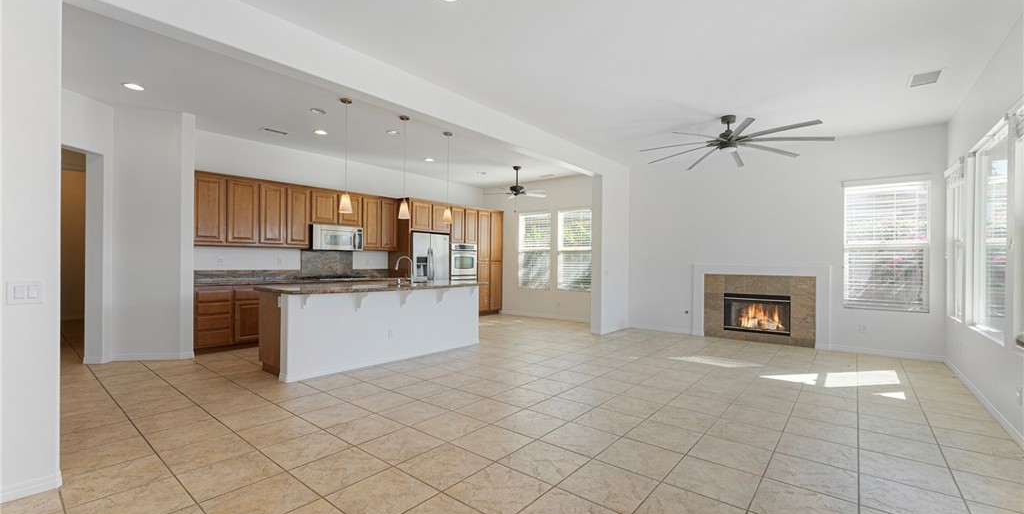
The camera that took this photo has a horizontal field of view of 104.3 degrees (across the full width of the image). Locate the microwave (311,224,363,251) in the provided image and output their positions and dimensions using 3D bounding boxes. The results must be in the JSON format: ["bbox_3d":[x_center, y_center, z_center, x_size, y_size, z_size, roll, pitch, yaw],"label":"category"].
[{"bbox_3d":[-2.997,-0.302,6.707,0.410,0.390,0.820,0,-1,41],"label":"microwave"}]

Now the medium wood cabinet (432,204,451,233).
[{"bbox_3d":[-1.635,-0.788,8.259,0.550,0.569,0.465,-1,-1,41],"label":"medium wood cabinet"}]

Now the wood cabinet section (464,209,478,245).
[{"bbox_3d":[-0.989,-0.613,8.043,0.500,0.681,0.371,0,-1,40],"label":"wood cabinet section"}]

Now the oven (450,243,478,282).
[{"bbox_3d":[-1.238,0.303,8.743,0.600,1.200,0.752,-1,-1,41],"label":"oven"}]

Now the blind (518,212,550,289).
[{"bbox_3d":[0.521,-0.119,8.855,0.891,1.668,0.070,-1,-1,41],"label":"blind"}]

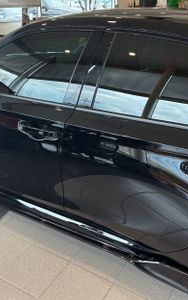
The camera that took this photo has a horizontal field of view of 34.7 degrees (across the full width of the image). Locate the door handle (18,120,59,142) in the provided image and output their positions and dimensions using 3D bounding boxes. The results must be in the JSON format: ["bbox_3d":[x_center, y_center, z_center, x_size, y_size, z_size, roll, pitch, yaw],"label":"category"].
[{"bbox_3d":[-0.304,-0.107,1.644,0.240,0.055,0.050,15,30,26],"label":"door handle"}]

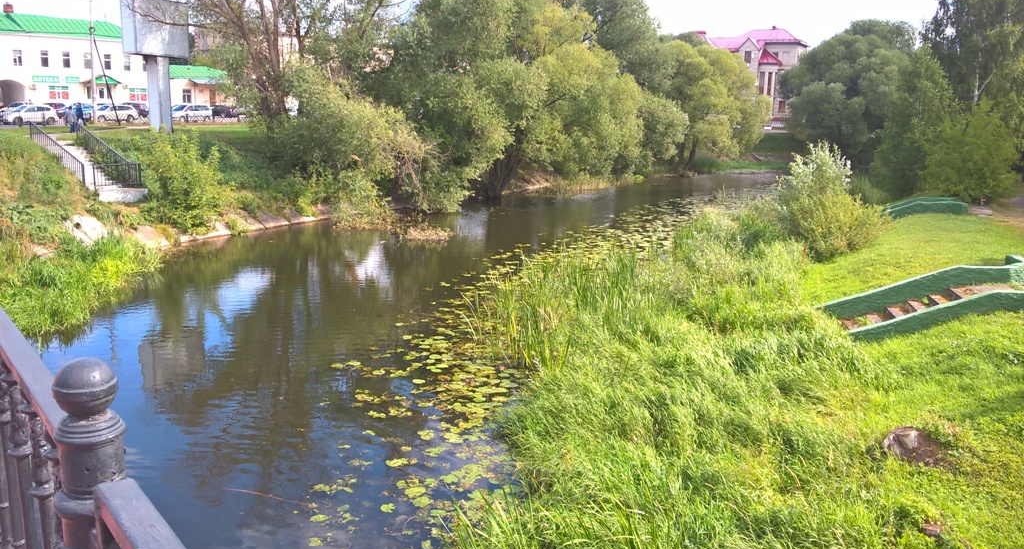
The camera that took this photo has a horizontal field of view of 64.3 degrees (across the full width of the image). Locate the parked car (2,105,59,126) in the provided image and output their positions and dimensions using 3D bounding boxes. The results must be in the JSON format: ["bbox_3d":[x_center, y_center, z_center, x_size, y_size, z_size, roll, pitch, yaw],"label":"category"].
[{"bbox_3d":[-39.608,-13.143,66.838,1.800,1.600,4.350,10,14,34],"label":"parked car"}]

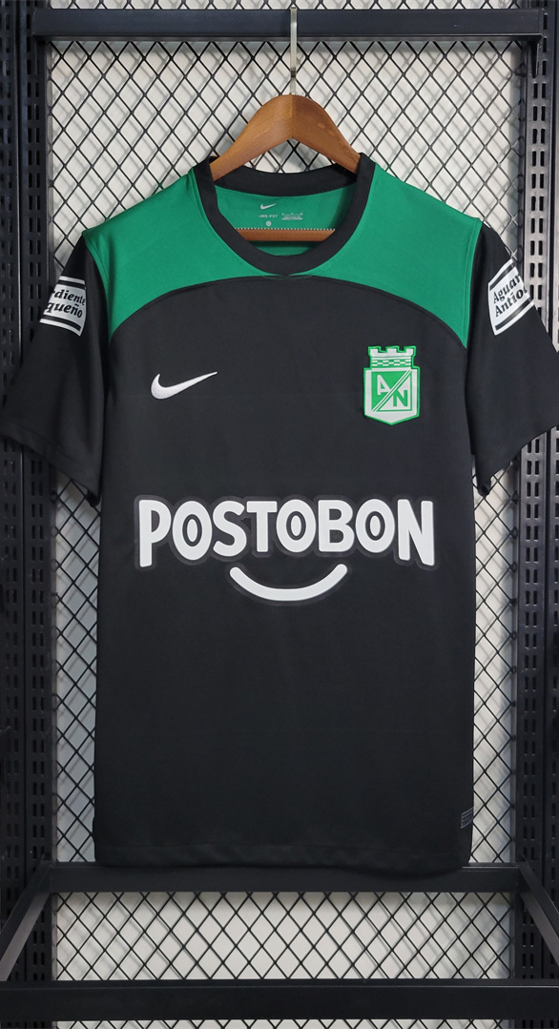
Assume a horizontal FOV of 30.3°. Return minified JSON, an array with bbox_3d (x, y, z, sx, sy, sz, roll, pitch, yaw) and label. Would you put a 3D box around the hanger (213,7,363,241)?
[{"bbox_3d":[0.007,-0.416,1.100,0.420,0.250,0.050,0,2,1],"label":"hanger"}]

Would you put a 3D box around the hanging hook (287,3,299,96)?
[{"bbox_3d":[0.015,-0.500,1.110,0.010,0.097,0.045,0,2,1],"label":"hanging hook"}]

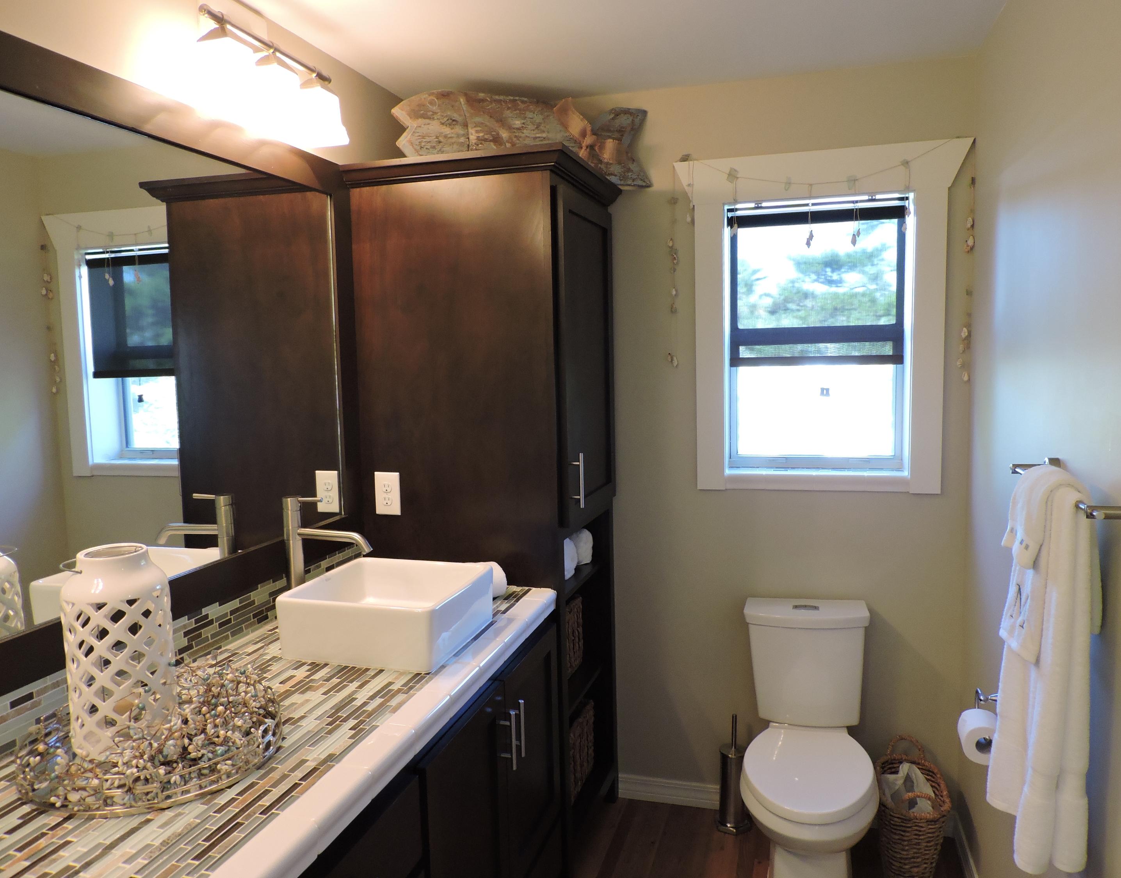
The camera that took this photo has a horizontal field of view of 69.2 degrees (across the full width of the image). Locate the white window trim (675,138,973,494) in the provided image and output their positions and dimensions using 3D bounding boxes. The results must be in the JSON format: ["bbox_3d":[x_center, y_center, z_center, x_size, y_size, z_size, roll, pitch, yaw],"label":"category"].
[{"bbox_3d":[0.805,-0.358,2.569,0.890,1.070,0.040,1,6,17],"label":"white window trim"}]

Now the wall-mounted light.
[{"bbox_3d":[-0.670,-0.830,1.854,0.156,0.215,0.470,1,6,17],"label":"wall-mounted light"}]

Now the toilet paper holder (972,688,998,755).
[{"bbox_3d":[1.052,0.665,1.970,0.077,0.100,0.138,1,6,17],"label":"toilet paper holder"}]

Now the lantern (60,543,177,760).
[{"bbox_3d":[-0.730,0.352,1.351,0.158,0.334,0.158,1,6,17],"label":"lantern"}]

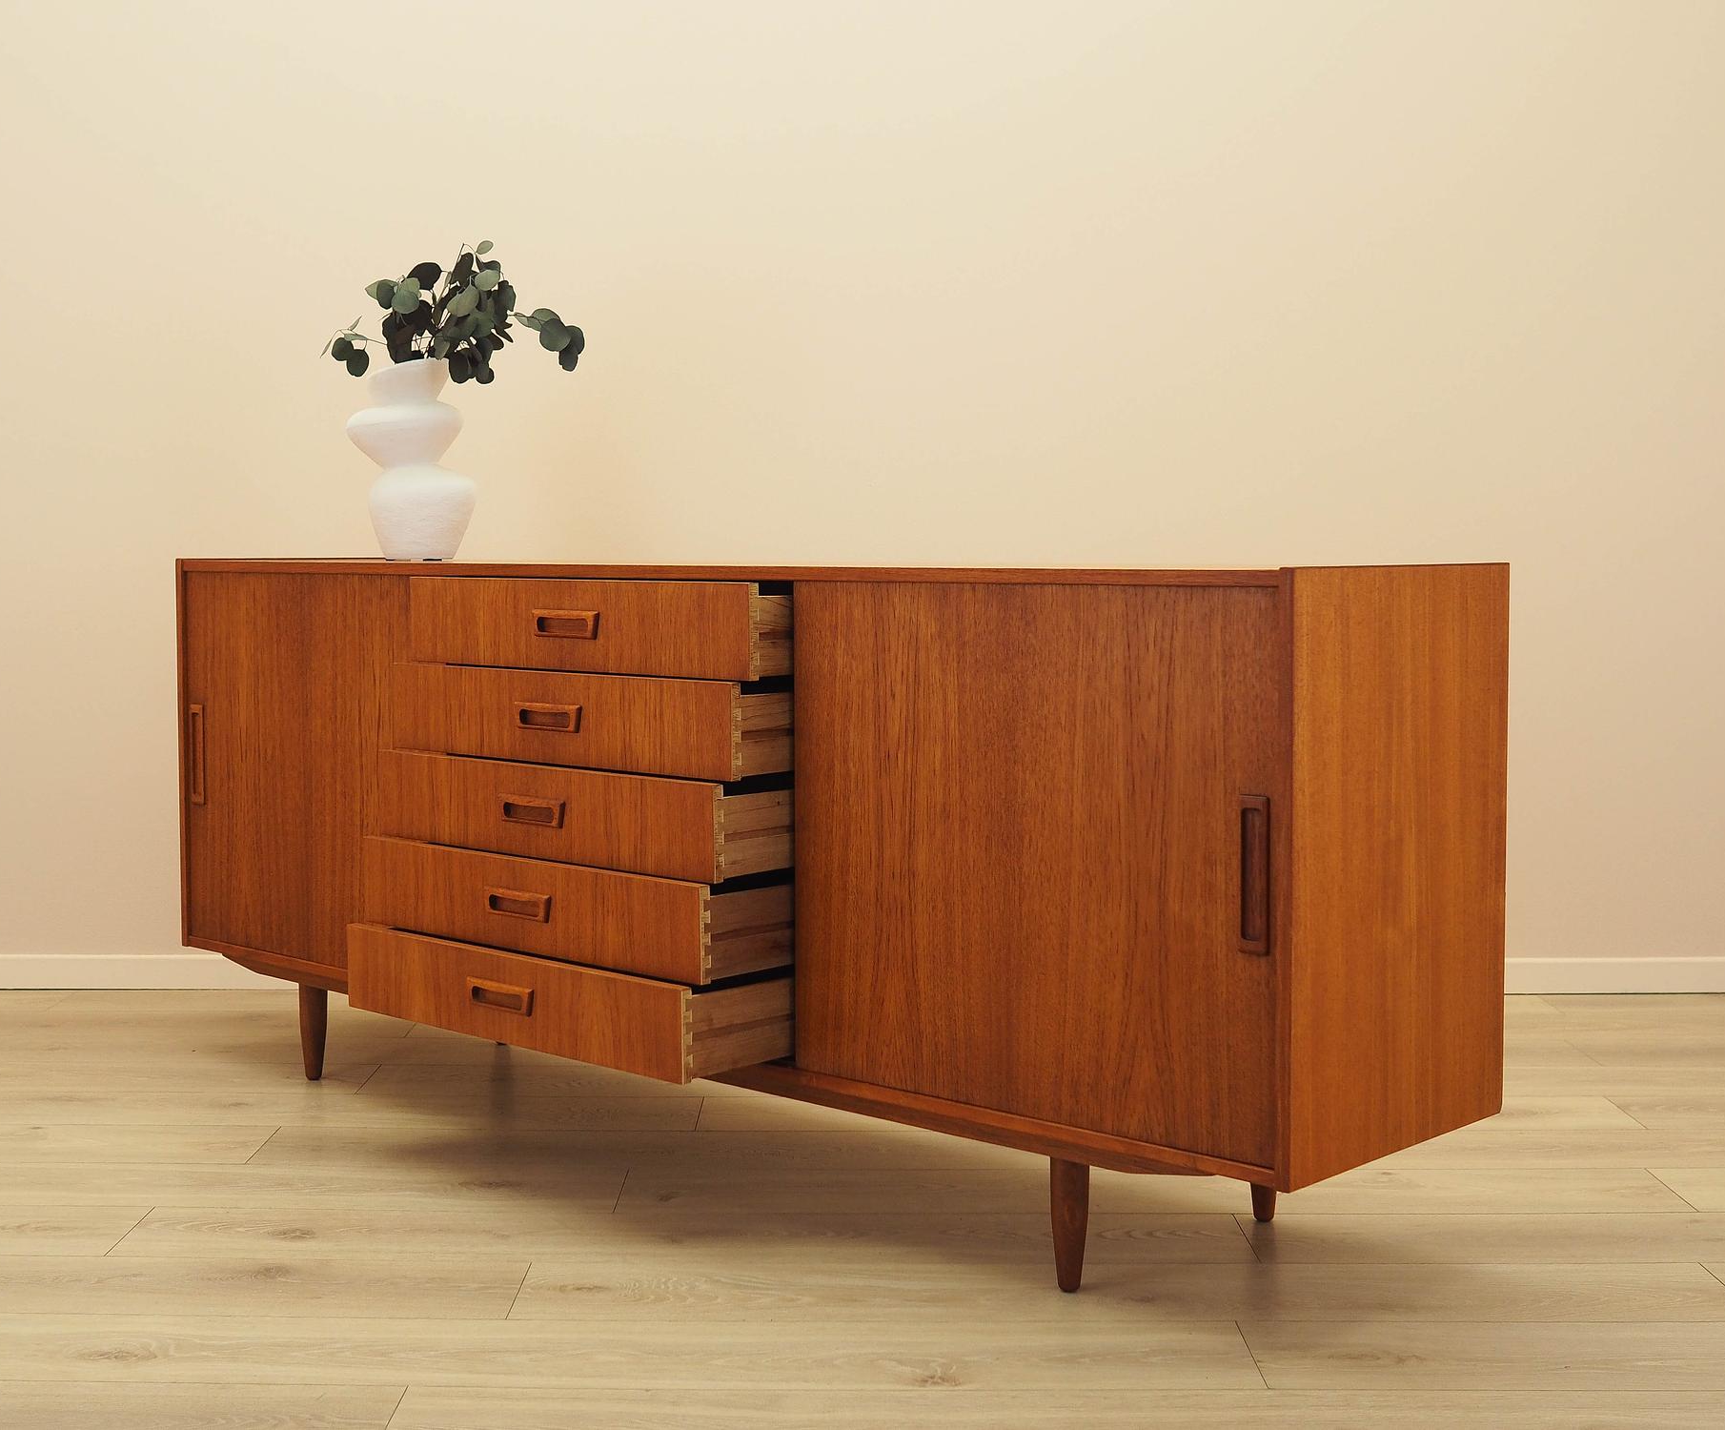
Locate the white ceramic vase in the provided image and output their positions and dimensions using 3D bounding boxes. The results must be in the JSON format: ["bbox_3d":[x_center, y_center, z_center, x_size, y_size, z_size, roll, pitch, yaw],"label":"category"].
[{"bbox_3d":[-0.720,-0.408,2.988,0.198,0.322,0.190,0,4,0],"label":"white ceramic vase"}]

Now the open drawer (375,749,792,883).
[{"bbox_3d":[-0.297,0.114,2.535,0.672,0.115,0.400,4,5,41],"label":"open drawer"}]

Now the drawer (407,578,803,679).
[{"bbox_3d":[-0.260,-0.123,2.561,0.672,0.117,0.400,4,5,41],"label":"drawer"}]

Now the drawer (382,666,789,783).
[{"bbox_3d":[-0.279,-0.005,2.547,0.672,0.117,0.400,4,5,41],"label":"drawer"}]

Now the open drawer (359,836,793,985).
[{"bbox_3d":[-0.314,0.231,2.524,0.672,0.113,0.400,4,5,41],"label":"open drawer"}]

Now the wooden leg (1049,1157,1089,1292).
[{"bbox_3d":[0.233,0.572,2.094,0.044,0.145,0.044,0,4,0],"label":"wooden leg"}]

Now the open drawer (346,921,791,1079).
[{"bbox_3d":[-0.333,0.349,2.511,0.672,0.111,0.400,4,5,41],"label":"open drawer"}]

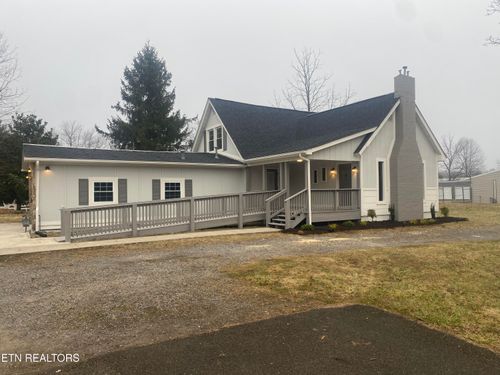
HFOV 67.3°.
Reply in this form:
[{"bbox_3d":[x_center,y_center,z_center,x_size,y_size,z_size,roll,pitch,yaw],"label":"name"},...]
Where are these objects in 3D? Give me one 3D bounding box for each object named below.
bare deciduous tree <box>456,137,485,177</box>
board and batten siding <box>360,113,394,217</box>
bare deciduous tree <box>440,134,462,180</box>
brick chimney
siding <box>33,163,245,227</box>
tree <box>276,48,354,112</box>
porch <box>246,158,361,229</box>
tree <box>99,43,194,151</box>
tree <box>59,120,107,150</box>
[{"bbox_3d":[34.059,-3.089,58.000,4.500,9.577,4.500,0,0,0],"label":"bare deciduous tree"},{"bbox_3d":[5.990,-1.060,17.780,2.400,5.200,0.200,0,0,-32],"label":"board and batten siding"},{"bbox_3d":[27.835,-2.820,52.000,3.400,9.040,3.400,0,0,0],"label":"bare deciduous tree"},{"bbox_3d":[7.750,-2.120,18.520,1.950,7.500,0.650,0,0,-32],"label":"brick chimney"},{"bbox_3d":[-3.970,0.370,15.860,8.800,2.350,0.200,0,0,-32],"label":"siding"},{"bbox_3d":[6.184,-5.813,36.000,7.500,15.026,7.500,0,0,0],"label":"tree"},{"bbox_3d":[2.410,0.200,17.600,4.000,2.900,3.700,0,0,-32],"label":"porch"},{"bbox_3d":[-8.905,-5.328,32.000,7.800,14.057,7.800,0,0,0],"label":"tree"},{"bbox_3d":[-24.387,-4.057,55.000,7.300,11.514,7.300,0,0,0],"label":"tree"}]

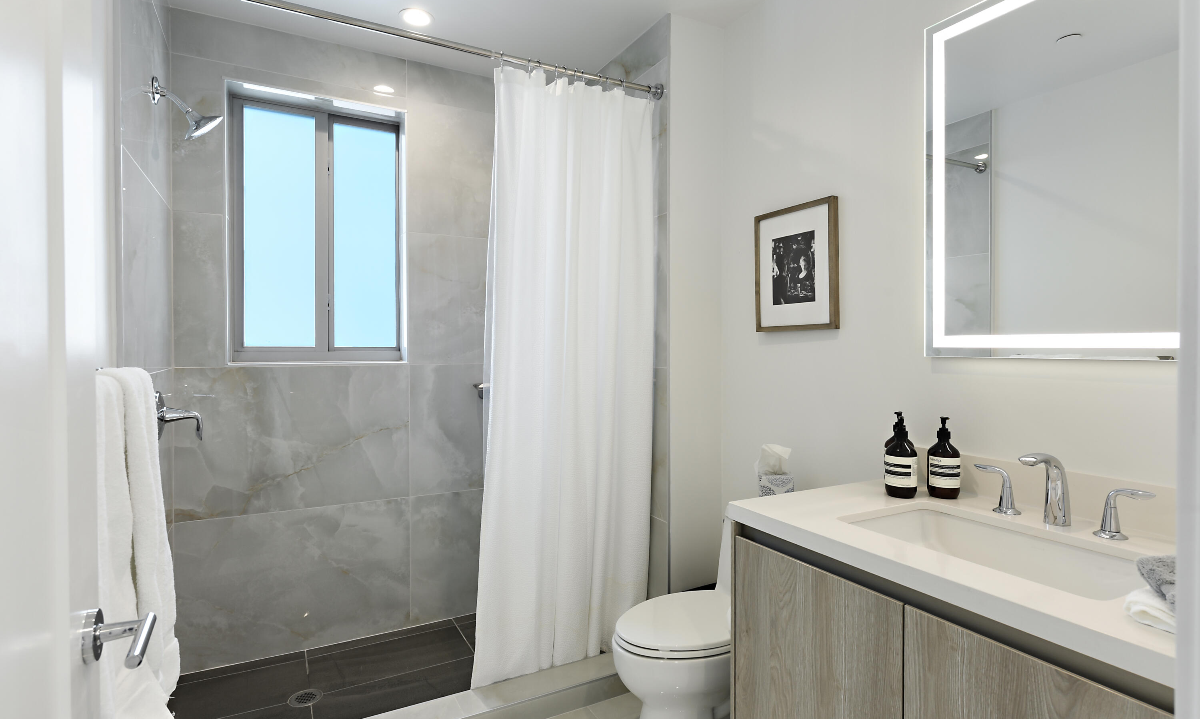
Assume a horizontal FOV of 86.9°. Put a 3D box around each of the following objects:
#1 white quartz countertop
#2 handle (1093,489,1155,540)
[{"bbox_3d":[0.820,0.384,1.288,0.620,0.043,0.970,-1,1,-28],"label":"white quartz countertop"},{"bbox_3d":[1.046,0.309,1.263,0.057,0.100,0.100,-1,1,-28],"label":"handle"}]

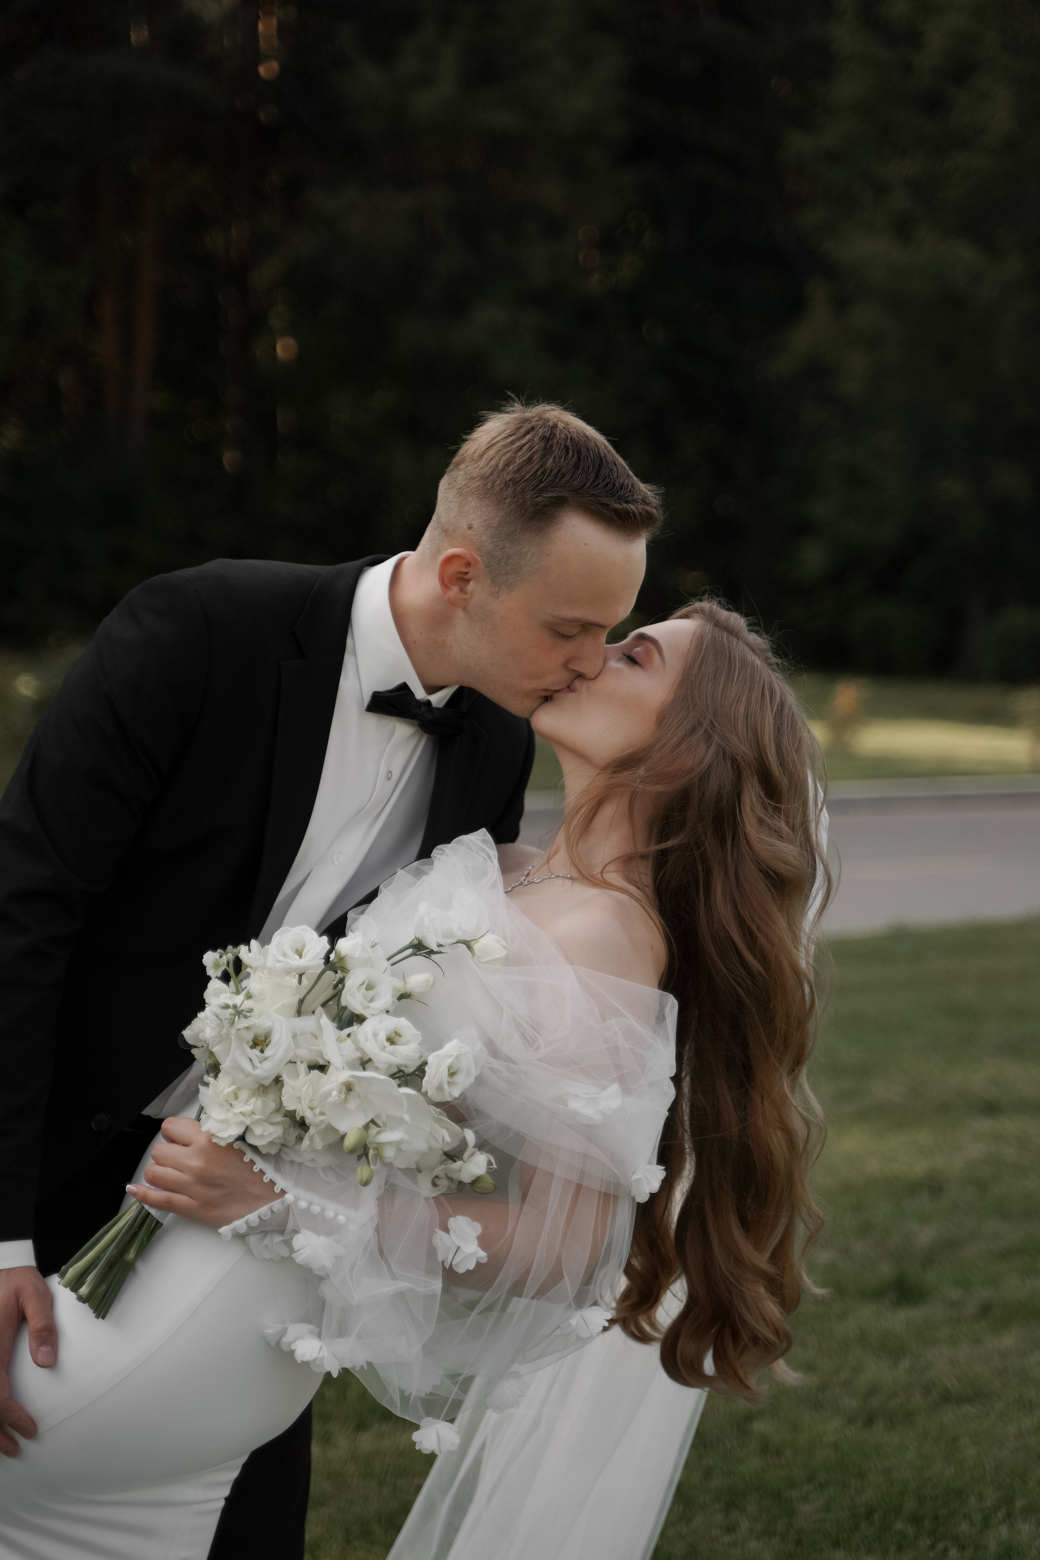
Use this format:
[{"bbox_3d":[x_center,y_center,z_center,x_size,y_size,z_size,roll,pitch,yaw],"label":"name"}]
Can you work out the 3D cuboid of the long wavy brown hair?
[{"bbox_3d":[0.169,0.207,2.830,0.240,0.750,0.250,-1,4,-9],"label":"long wavy brown hair"}]

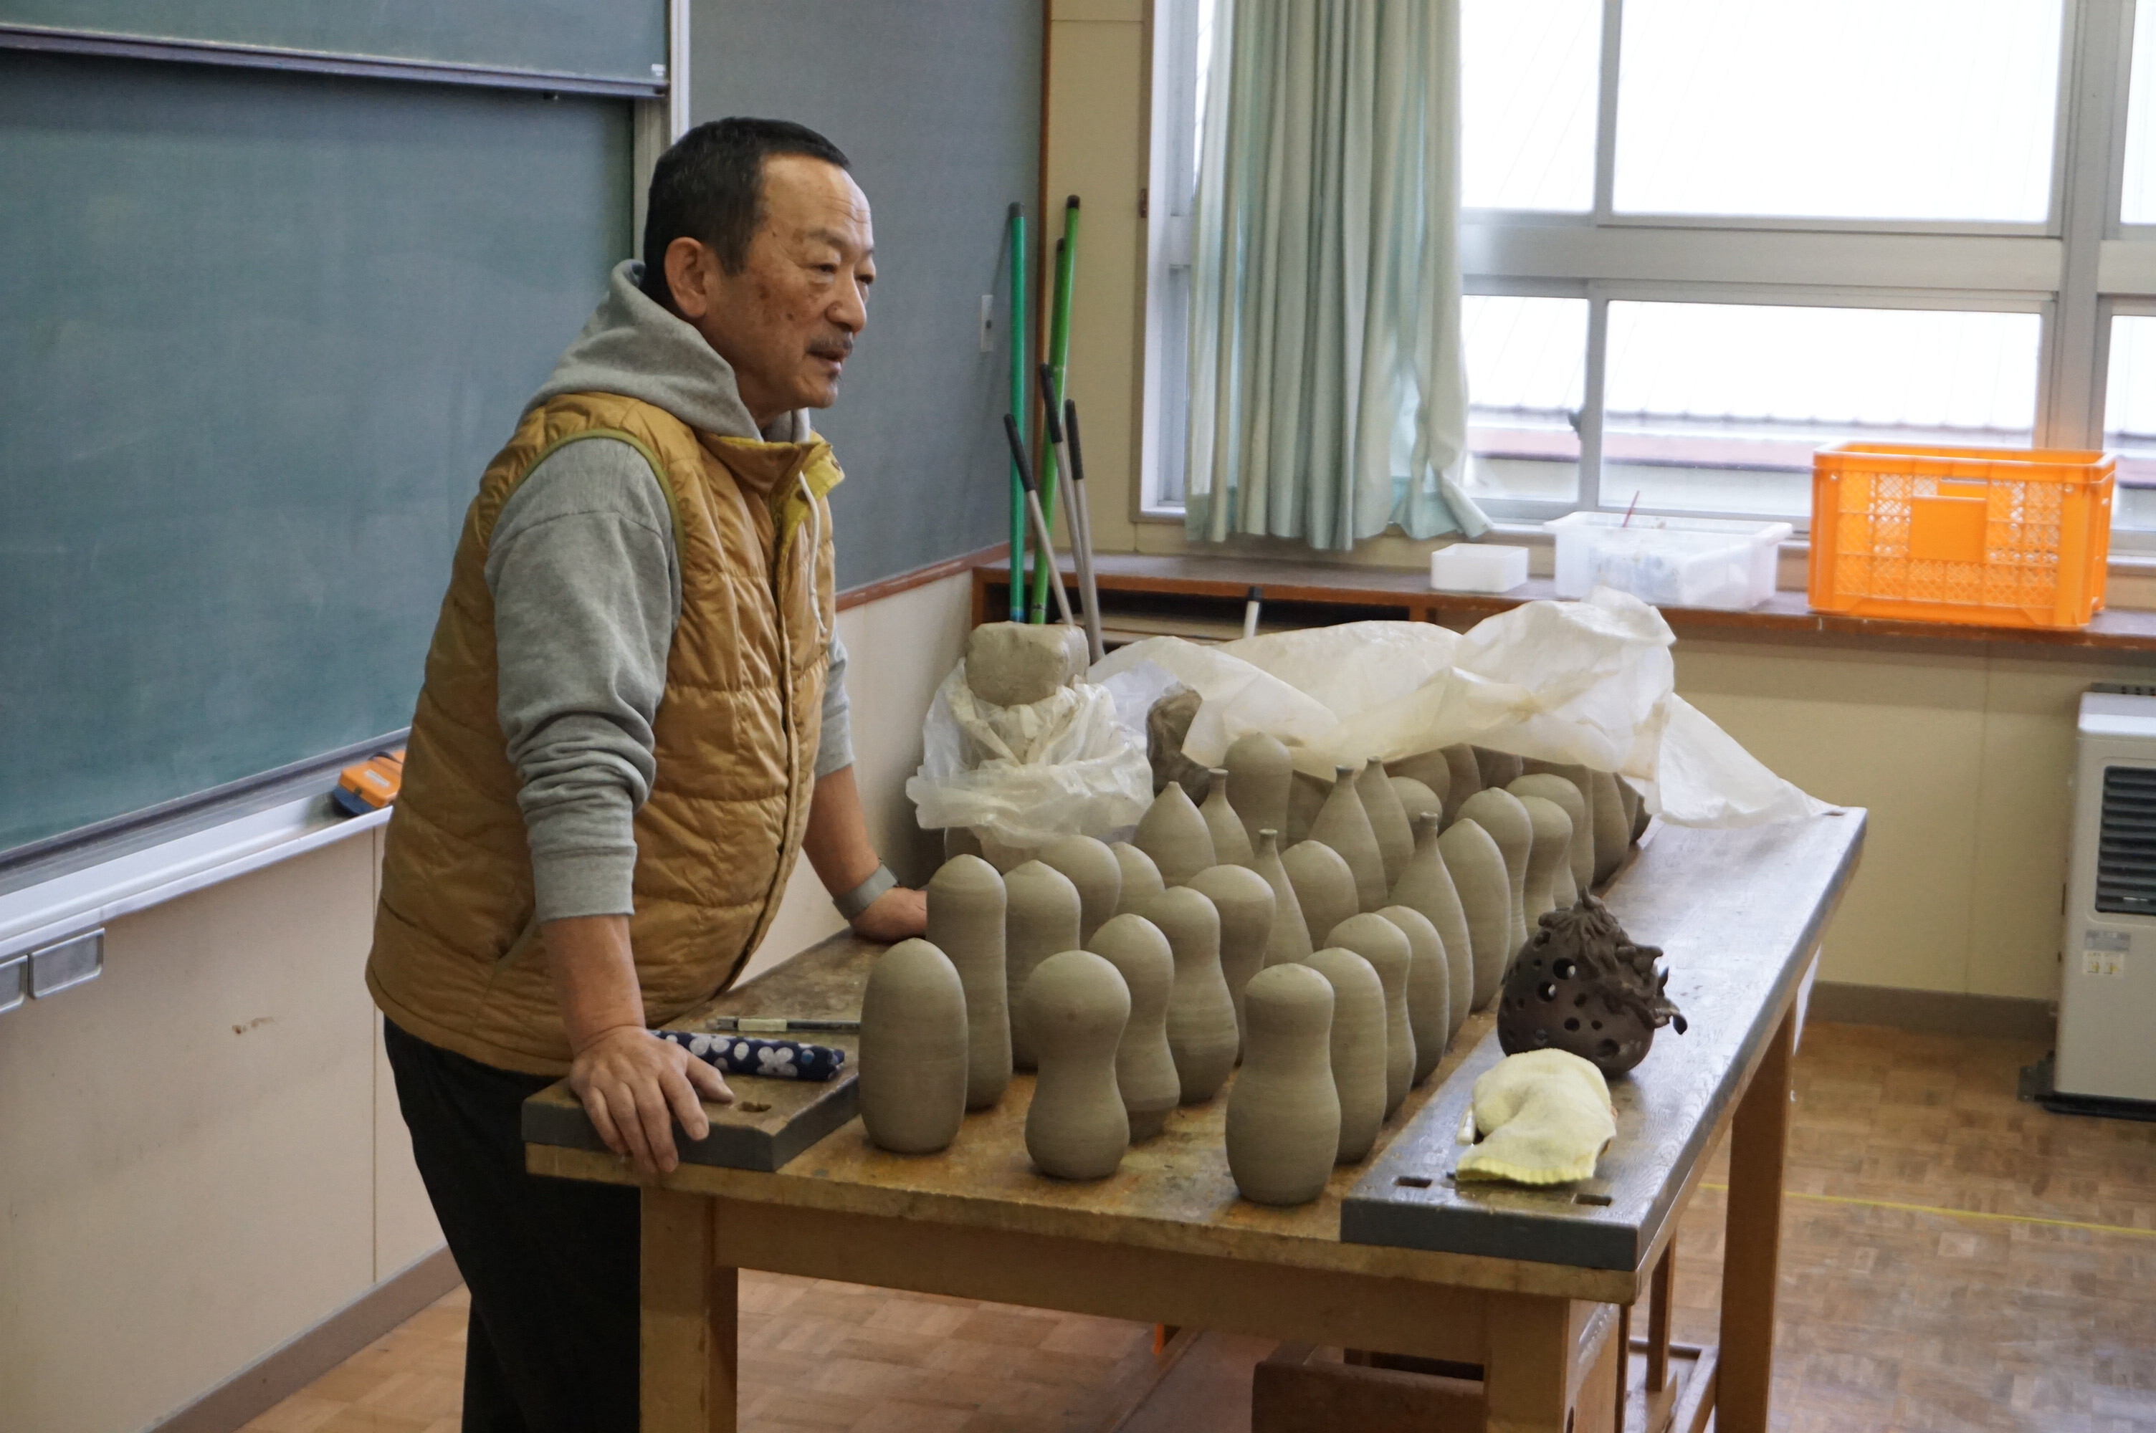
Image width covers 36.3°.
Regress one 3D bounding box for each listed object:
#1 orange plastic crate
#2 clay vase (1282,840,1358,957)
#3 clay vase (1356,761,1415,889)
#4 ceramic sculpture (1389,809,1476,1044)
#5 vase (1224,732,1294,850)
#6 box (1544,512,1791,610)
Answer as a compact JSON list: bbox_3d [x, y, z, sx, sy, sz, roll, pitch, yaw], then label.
[{"bbox_3d":[1.620,-0.337,6.022,0.501,0.283,0.303,5,10,22],"label":"orange plastic crate"},{"bbox_3d":[0.229,0.195,3.247,0.095,0.149,0.095,4,10,18],"label":"clay vase"},{"bbox_3d":[0.314,0.136,3.512,0.094,0.186,0.094,4,10,18],"label":"clay vase"},{"bbox_3d":[0.320,0.194,3.021,0.094,0.213,0.094,4,9,18],"label":"ceramic sculpture"},{"bbox_3d":[0.190,0.118,3.512,0.083,0.205,0.083,4,9,18],"label":"vase"},{"bbox_3d":[1.095,-0.288,6.117,0.404,0.130,0.254,4,10,20],"label":"box"}]

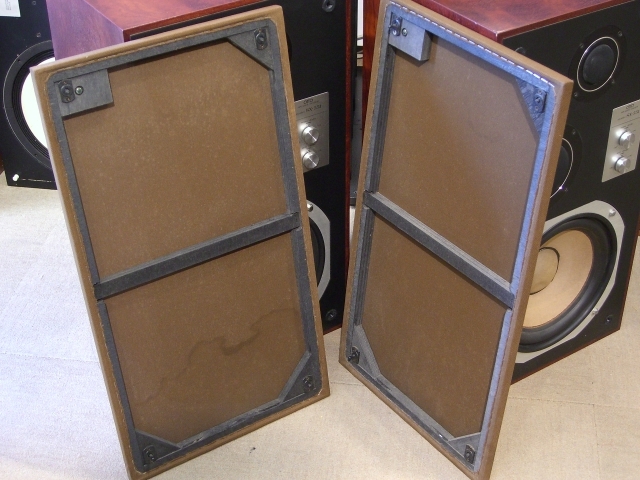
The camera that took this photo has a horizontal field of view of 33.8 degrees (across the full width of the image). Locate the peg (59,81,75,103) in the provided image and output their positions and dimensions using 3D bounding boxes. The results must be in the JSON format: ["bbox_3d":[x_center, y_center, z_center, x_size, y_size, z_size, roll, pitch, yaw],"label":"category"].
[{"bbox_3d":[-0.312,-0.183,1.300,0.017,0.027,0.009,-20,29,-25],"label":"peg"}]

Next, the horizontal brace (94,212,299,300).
[{"bbox_3d":[-0.170,0.019,1.488,0.320,0.022,0.018,-20,29,-25],"label":"horizontal brace"}]

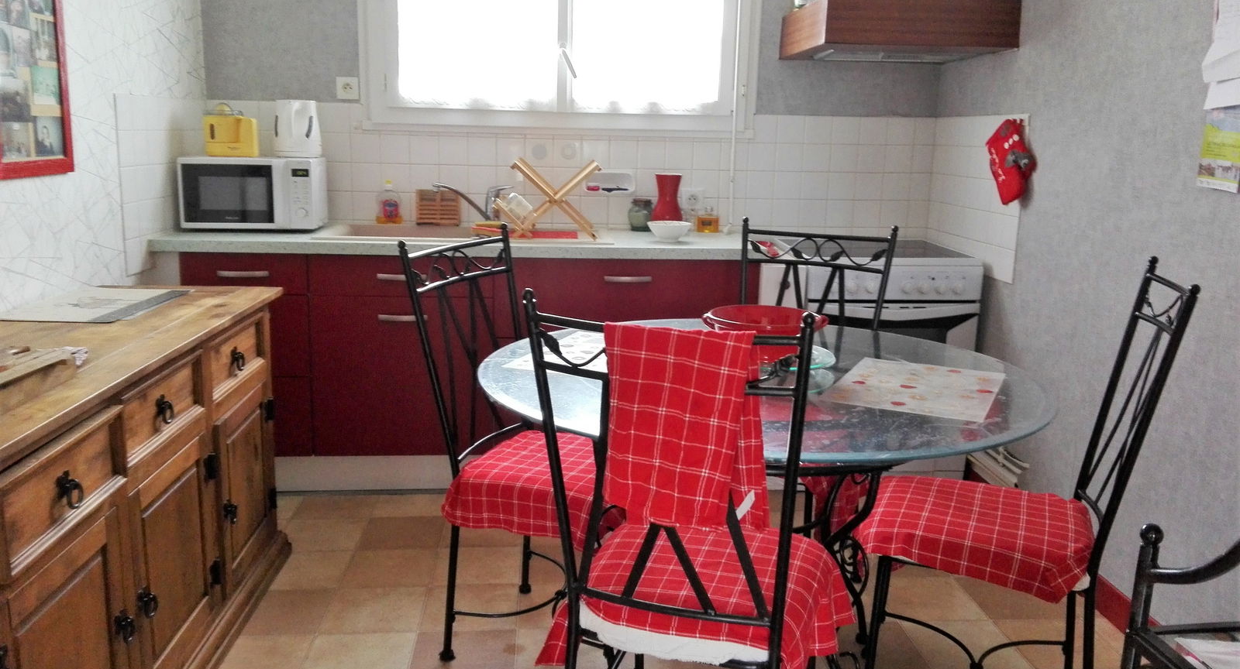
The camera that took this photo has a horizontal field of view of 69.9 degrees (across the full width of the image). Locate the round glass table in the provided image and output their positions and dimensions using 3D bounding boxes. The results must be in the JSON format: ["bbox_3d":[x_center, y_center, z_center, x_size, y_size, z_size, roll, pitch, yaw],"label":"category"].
[{"bbox_3d":[0.273,0.426,1.905,1.115,0.735,1.115,0,11,-4],"label":"round glass table"}]

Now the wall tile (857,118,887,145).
[{"bbox_3d":[1.002,-0.810,3.520,0.108,0.108,0.010,0,11,-4],"label":"wall tile"}]

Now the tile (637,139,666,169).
[{"bbox_3d":[0.127,-0.704,3.467,0.108,0.108,0.010,0,13,-5],"label":"tile"}]

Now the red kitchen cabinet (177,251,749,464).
[{"bbox_3d":[-0.492,0.029,3.232,1.879,0.677,0.552,0,12,-4],"label":"red kitchen cabinet"}]

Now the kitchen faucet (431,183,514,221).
[{"bbox_3d":[-0.557,-0.488,3.349,0.290,0.165,0.070,-4,14,-22],"label":"kitchen faucet"}]

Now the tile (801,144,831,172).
[{"bbox_3d":[0.780,-0.704,3.527,0.108,0.108,0.010,0,11,-4],"label":"tile"}]

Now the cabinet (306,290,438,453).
[{"bbox_3d":[-0.739,0.098,3.189,0.604,0.550,0.473,0,12,-4],"label":"cabinet"}]

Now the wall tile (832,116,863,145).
[{"bbox_3d":[0.892,-0.811,3.513,0.108,0.108,0.010,0,11,-4],"label":"wall tile"}]

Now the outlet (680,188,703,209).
[{"bbox_3d":[0.288,-0.538,3.518,0.084,0.083,0.020,0,11,-4],"label":"outlet"}]

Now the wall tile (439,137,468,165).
[{"bbox_3d":[-0.647,-0.714,3.435,0.108,0.108,0.010,0,11,-4],"label":"wall tile"}]

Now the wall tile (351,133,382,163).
[{"bbox_3d":[-0.976,-0.716,3.413,0.108,0.108,0.010,0,11,-4],"label":"wall tile"}]

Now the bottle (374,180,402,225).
[{"bbox_3d":[-0.868,-0.491,3.341,0.092,0.175,0.059,0,12,-4],"label":"bottle"}]

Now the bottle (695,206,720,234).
[{"bbox_3d":[0.346,-0.456,3.473,0.081,0.098,0.042,0,13,-5],"label":"bottle"}]

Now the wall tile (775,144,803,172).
[{"bbox_3d":[0.675,-0.701,3.511,0.108,0.108,0.010,0,13,-5],"label":"wall tile"}]

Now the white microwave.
[{"bbox_3d":[-1.313,-0.514,3.220,0.430,0.248,0.315,0,13,-7],"label":"white microwave"}]

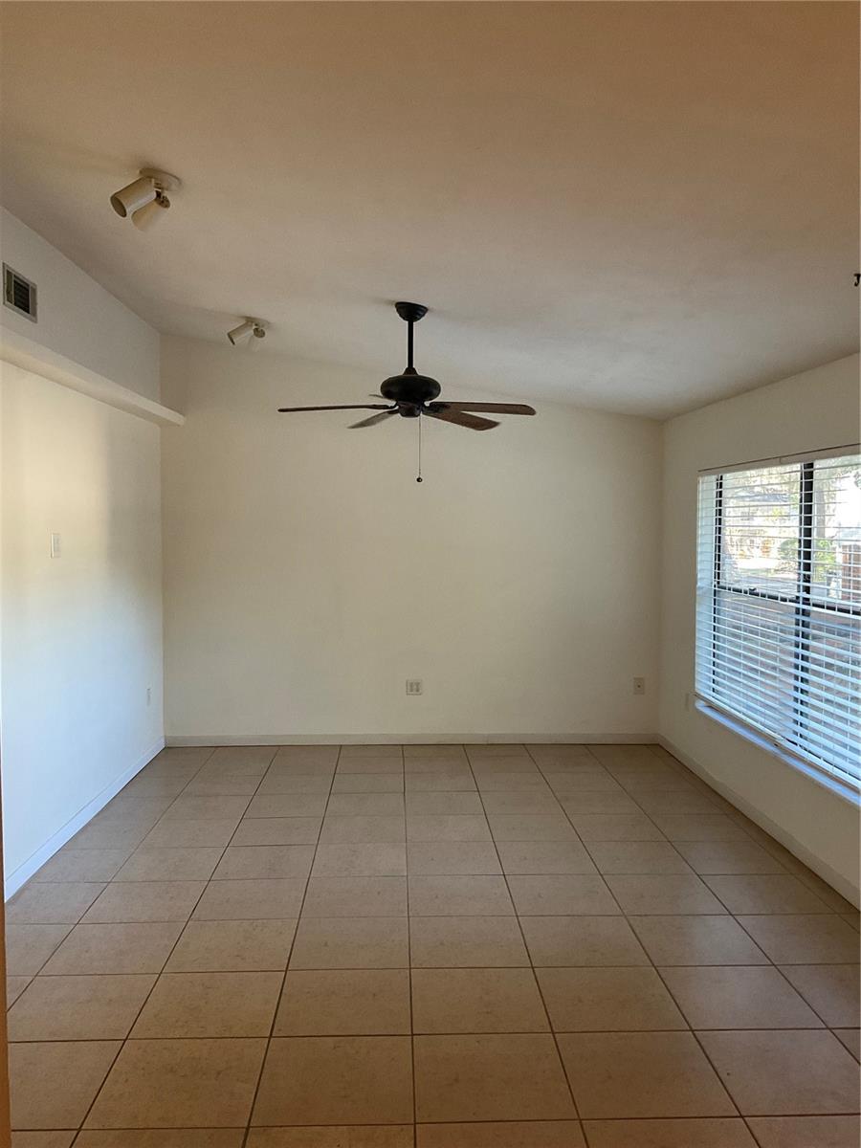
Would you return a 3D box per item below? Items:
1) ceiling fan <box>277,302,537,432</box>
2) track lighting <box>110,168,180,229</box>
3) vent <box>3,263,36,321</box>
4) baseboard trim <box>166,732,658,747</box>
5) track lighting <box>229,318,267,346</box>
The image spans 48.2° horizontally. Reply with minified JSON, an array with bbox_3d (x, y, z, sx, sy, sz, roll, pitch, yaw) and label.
[{"bbox_3d":[-0.092,-1.038,4.717,1.280,0.565,1.280,0,3,-2],"label":"ceiling fan"},{"bbox_3d":[-0.975,-1.290,3.353,0.235,0.183,0.220,0,3,-2],"label":"track lighting"},{"bbox_3d":[-1.839,-1.253,4.293,0.025,0.187,0.390,0,3,-2],"label":"vent"},{"bbox_3d":[-0.115,1.218,7.056,3.615,0.081,0.015,0,3,-2],"label":"baseboard trim"},{"bbox_3d":[-1.074,-1.436,5.806,0.240,0.184,0.220,1,3,10],"label":"track lighting"}]

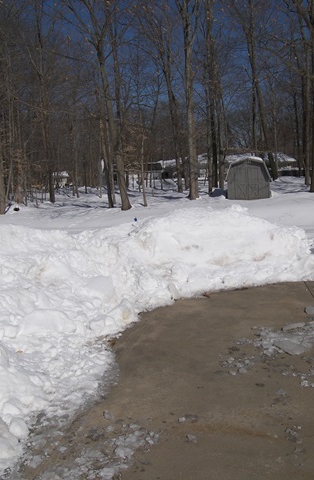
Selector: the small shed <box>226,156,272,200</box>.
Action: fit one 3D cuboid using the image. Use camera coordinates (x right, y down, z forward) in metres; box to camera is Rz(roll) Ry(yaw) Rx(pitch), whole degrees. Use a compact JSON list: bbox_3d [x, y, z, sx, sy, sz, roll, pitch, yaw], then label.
[{"bbox_3d":[5.540,-3.712,27.016,2.750,2.550,2.900,-1,9,9],"label":"small shed"}]

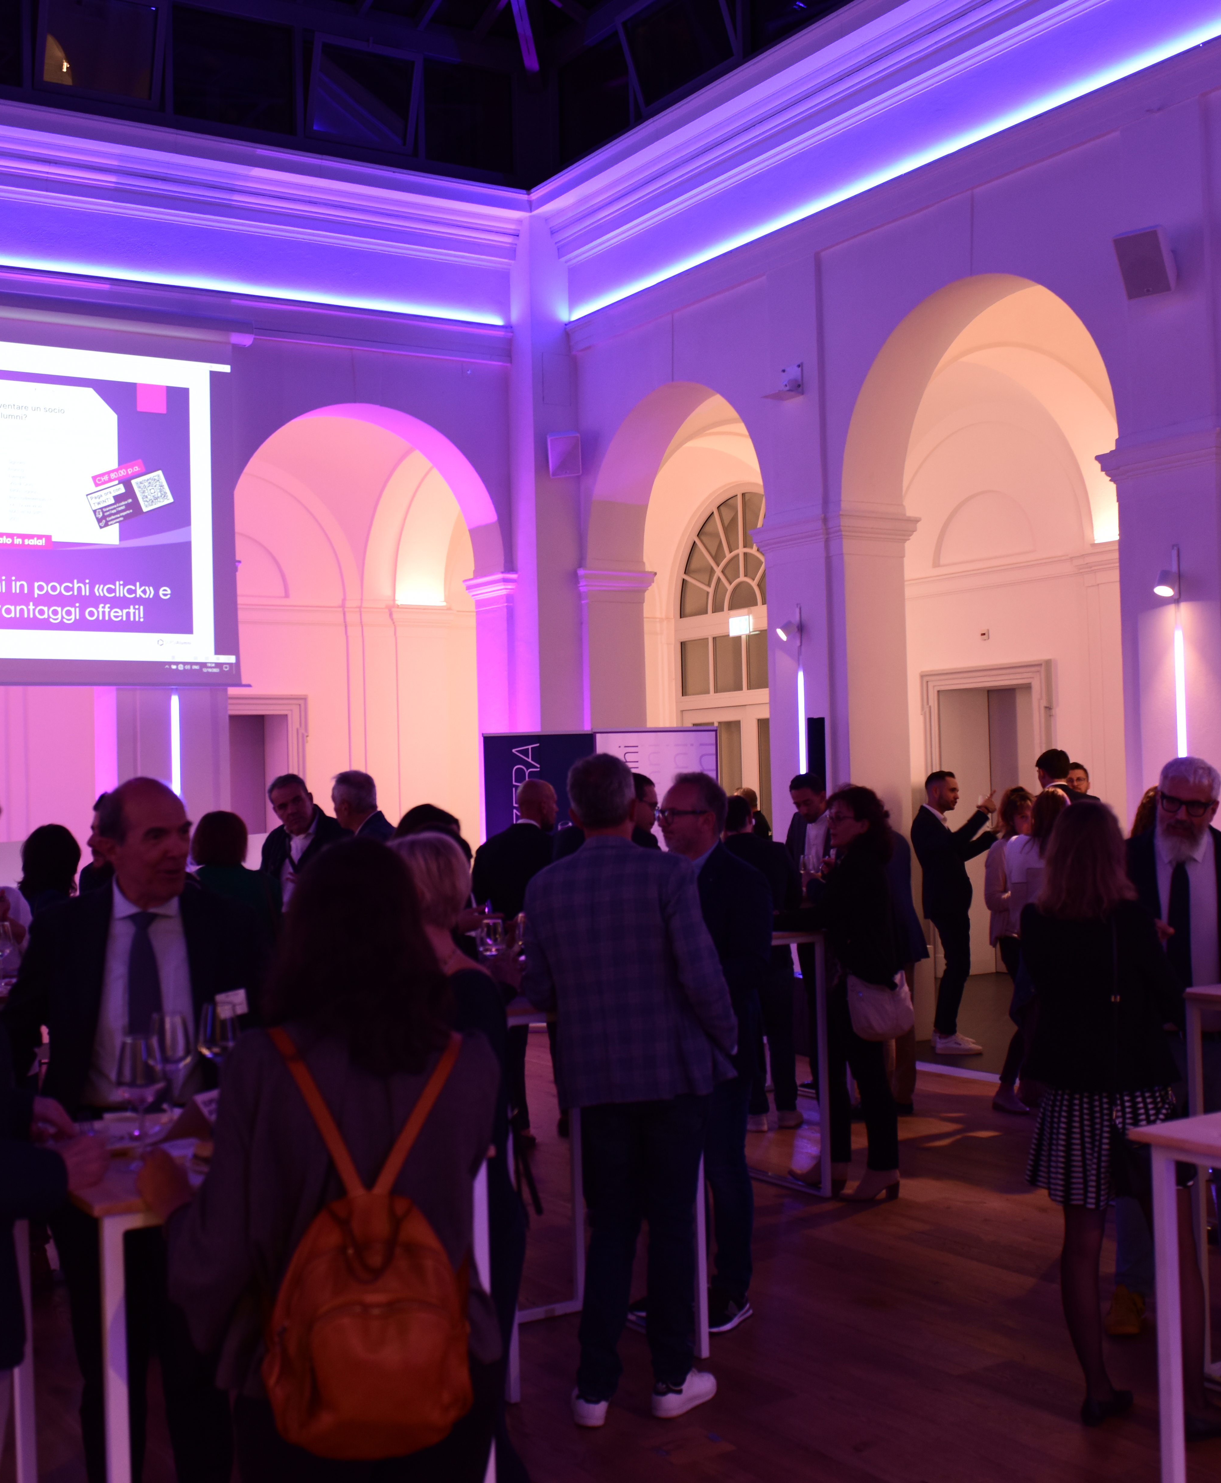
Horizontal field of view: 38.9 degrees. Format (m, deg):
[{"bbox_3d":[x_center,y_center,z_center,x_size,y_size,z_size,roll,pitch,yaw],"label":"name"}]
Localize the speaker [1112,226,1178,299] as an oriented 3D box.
[{"bbox_3d":[2.619,-2.333,8.381,0.221,0.299,0.190,-3,26,43],"label":"speaker"}]

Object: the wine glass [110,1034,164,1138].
[{"bbox_3d":[-0.812,0.620,2.984,0.086,0.218,0.086,-1,-1,0],"label":"wine glass"}]

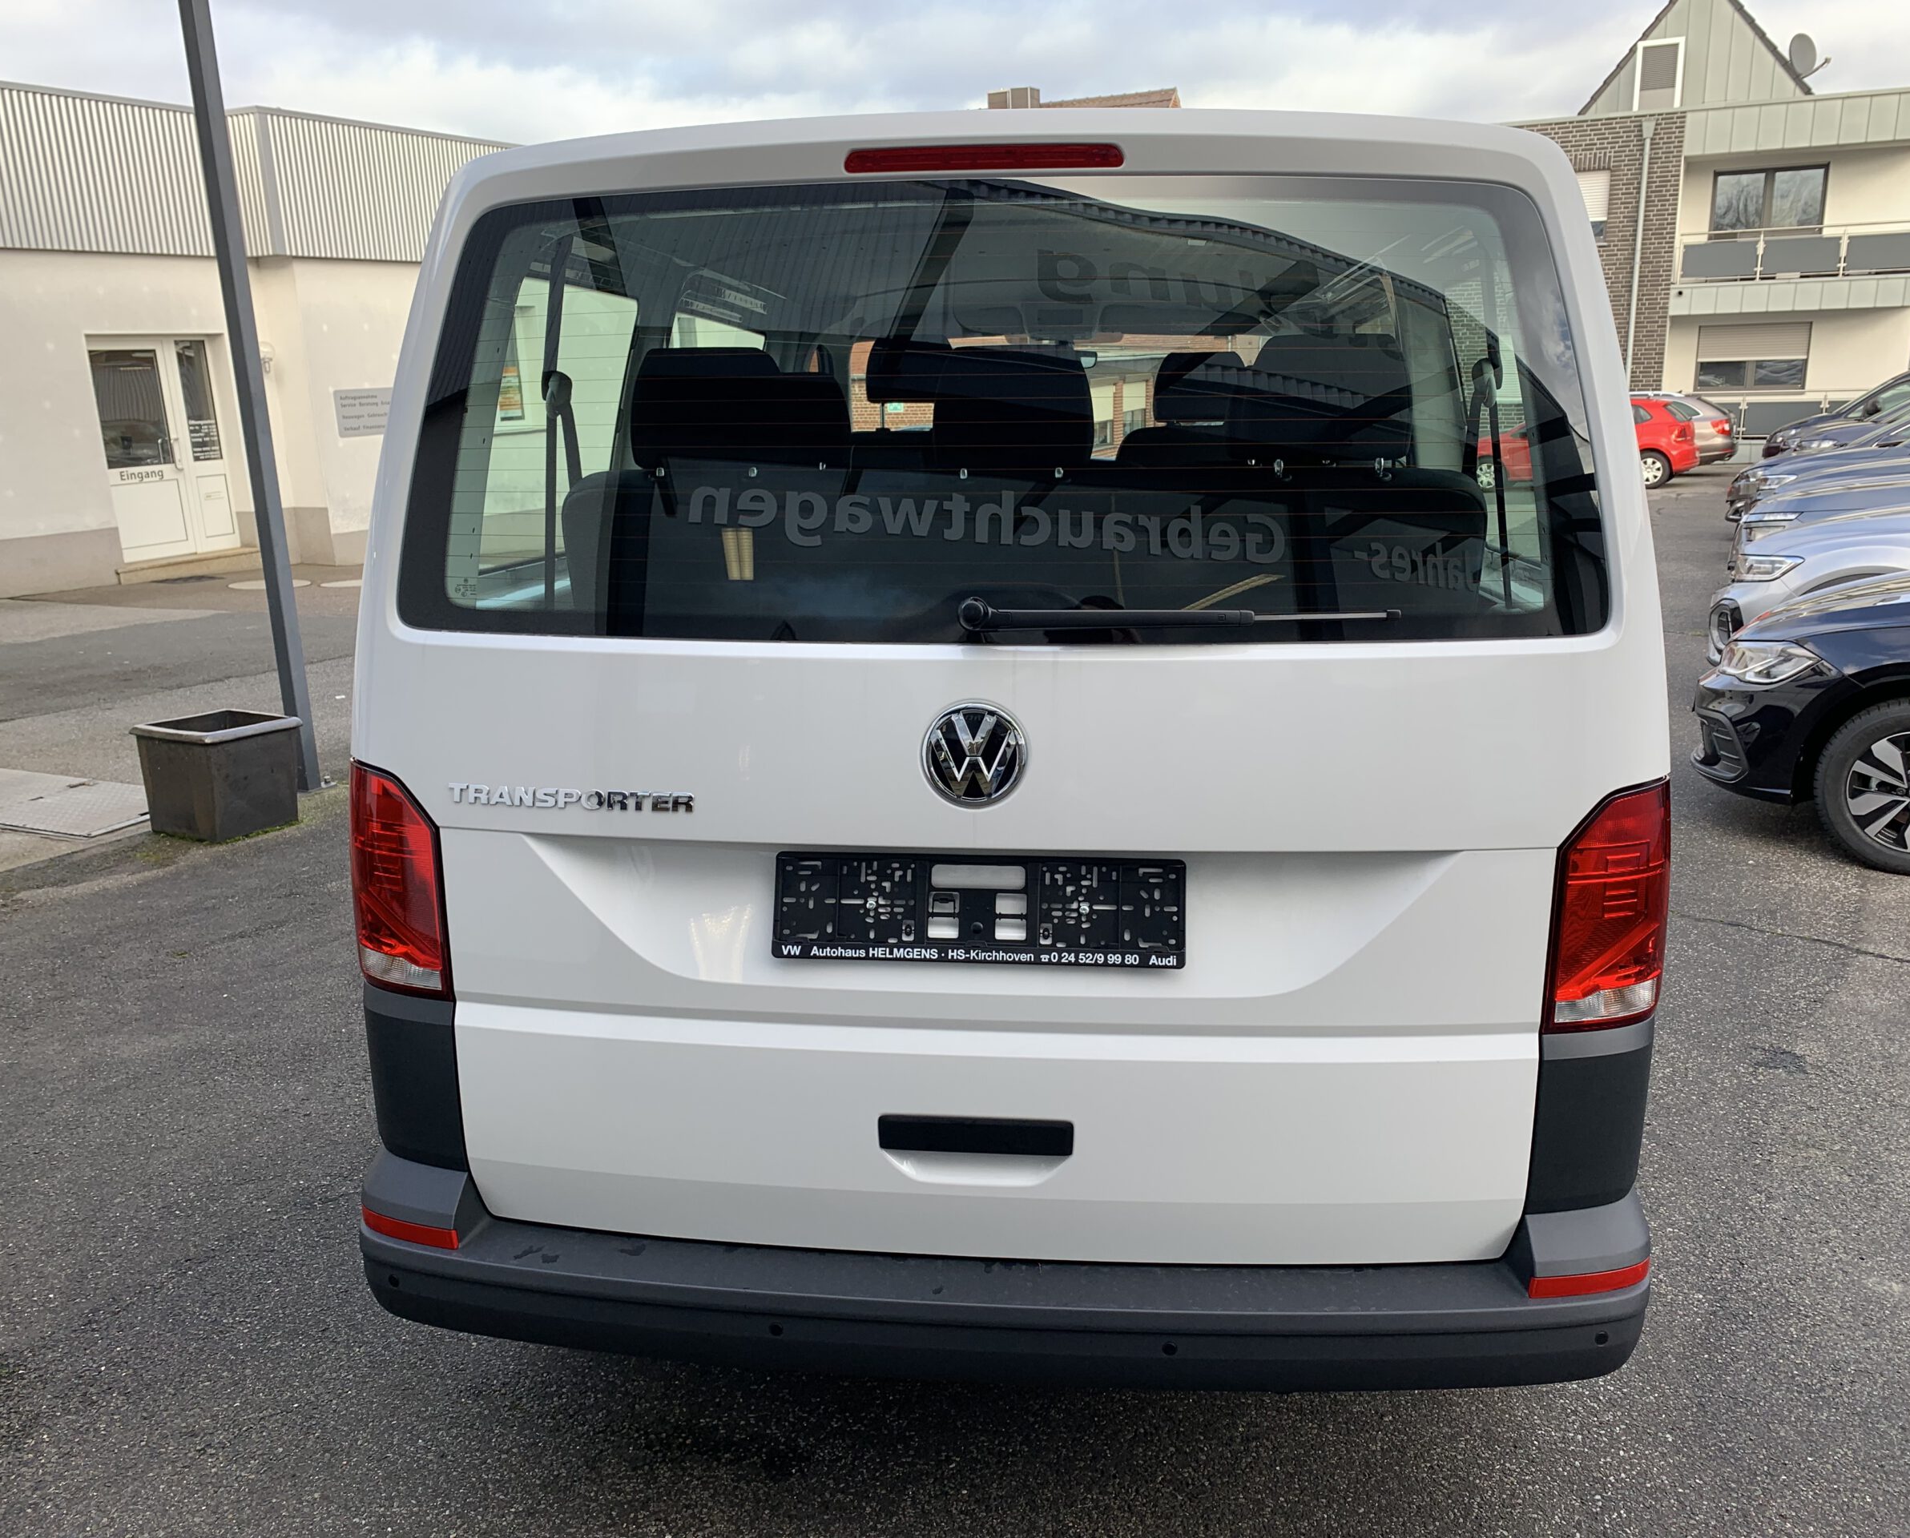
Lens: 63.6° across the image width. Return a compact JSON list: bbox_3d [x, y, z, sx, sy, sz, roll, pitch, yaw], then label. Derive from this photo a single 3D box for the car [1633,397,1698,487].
[{"bbox_3d":[10.407,-5.531,25.834,3.970,1.460,1.690,7,17,29],"label":"car"}]

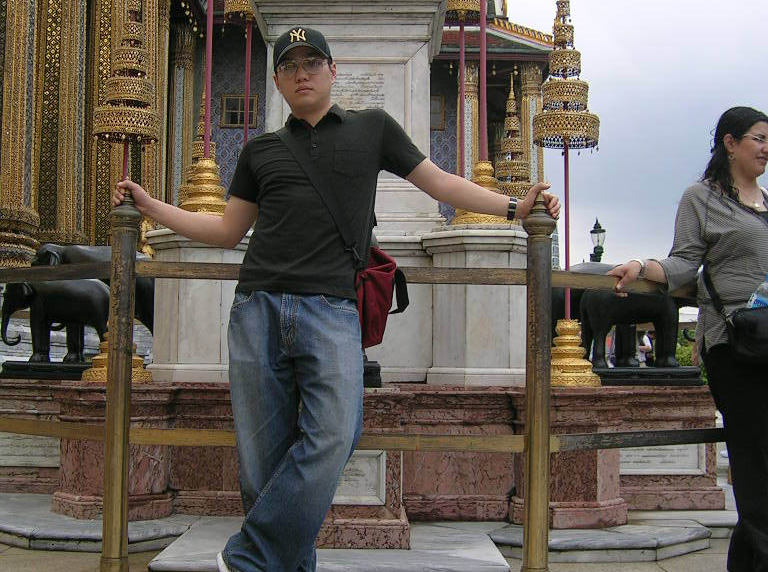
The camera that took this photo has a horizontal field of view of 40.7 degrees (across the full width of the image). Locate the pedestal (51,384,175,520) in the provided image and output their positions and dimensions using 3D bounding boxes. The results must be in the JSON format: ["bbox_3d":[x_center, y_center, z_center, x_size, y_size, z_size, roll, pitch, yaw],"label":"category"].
[{"bbox_3d":[-1.137,0.690,4.444,0.500,0.552,0.460,1,-4,0],"label":"pedestal"}]

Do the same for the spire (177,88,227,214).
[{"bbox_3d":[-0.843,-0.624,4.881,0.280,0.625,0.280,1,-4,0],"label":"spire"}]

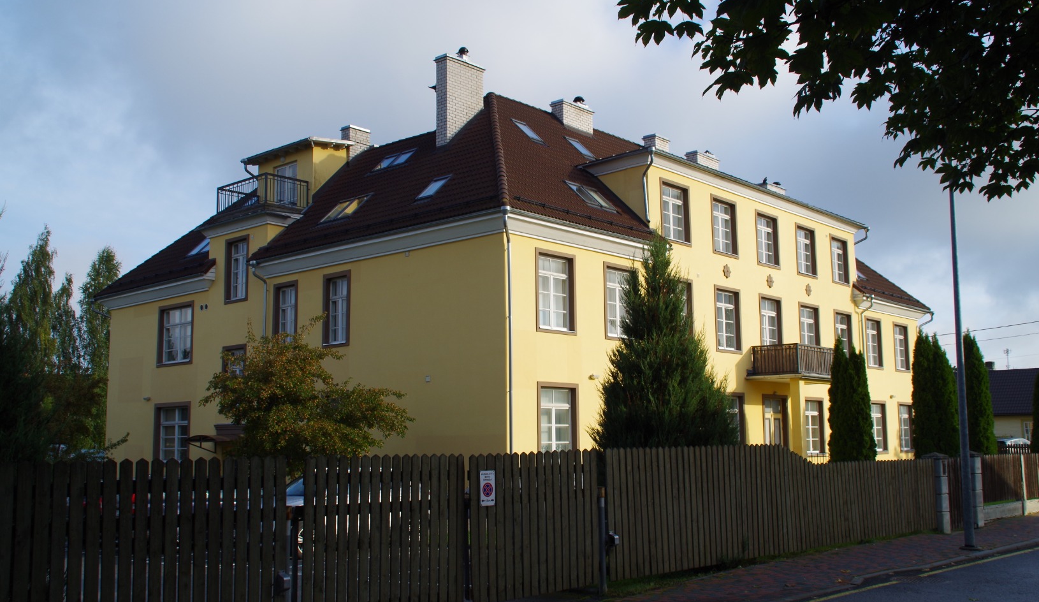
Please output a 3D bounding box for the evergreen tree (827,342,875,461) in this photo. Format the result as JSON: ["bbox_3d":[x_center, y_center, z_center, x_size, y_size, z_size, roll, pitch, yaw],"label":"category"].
[{"bbox_3d":[7.668,2.927,24.055,1.100,4.090,1.120,-8,-11,41],"label":"evergreen tree"}]

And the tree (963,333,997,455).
[{"bbox_3d":[16.175,3.822,36.222,1.150,5.430,1.200,-8,-11,41],"label":"tree"}]

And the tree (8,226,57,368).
[{"bbox_3d":[-23.267,2.575,49.149,2.900,12.433,2.900,-1,-8,0],"label":"tree"}]

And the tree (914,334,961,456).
[{"bbox_3d":[14.447,3.773,35.526,1.400,5.380,1.550,-8,-11,41],"label":"tree"}]

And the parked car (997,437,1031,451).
[{"bbox_3d":[21.165,6.696,44.900,1.780,1.470,4.300,0,-8,-10],"label":"parked car"}]

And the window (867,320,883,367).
[{"bbox_3d":[15.339,1.824,45.058,0.220,1.980,1.520,-8,-11,41],"label":"window"}]

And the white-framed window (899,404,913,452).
[{"bbox_3d":[17.637,5.784,47.450,0.180,2.024,1.436,-8,-10,40],"label":"white-framed window"}]

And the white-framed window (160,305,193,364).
[{"bbox_3d":[-12.824,1.275,38.864,2.100,2.100,0.180,-8,-11,41],"label":"white-framed window"}]

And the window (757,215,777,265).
[{"bbox_3d":[9.179,-2.234,38.620,0.180,1.860,1.436,-8,-10,40],"label":"window"}]

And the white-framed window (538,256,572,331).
[{"bbox_3d":[1.005,-0.210,29.718,0.180,2.100,1.460,-8,-11,41],"label":"white-framed window"}]

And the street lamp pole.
[{"bbox_3d":[6.490,0.634,15.319,0.300,5.900,0.300,-8,-10,40],"label":"street lamp pole"}]

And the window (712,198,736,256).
[{"bbox_3d":[7.347,-2.615,37.421,0.180,1.880,1.460,-8,-11,41],"label":"window"}]

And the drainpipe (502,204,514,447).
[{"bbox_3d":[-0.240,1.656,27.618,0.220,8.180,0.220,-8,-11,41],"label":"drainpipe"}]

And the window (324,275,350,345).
[{"bbox_3d":[-5.701,0.305,32.698,1.080,2.100,0.180,-8,-11,41],"label":"window"}]

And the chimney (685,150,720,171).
[{"bbox_3d":[8.236,-6.093,46.596,0.640,1.000,1.880,-8,-11,41],"label":"chimney"}]

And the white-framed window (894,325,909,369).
[{"bbox_3d":[17.381,2.120,47.338,0.220,1.980,1.520,-8,-11,41],"label":"white-framed window"}]

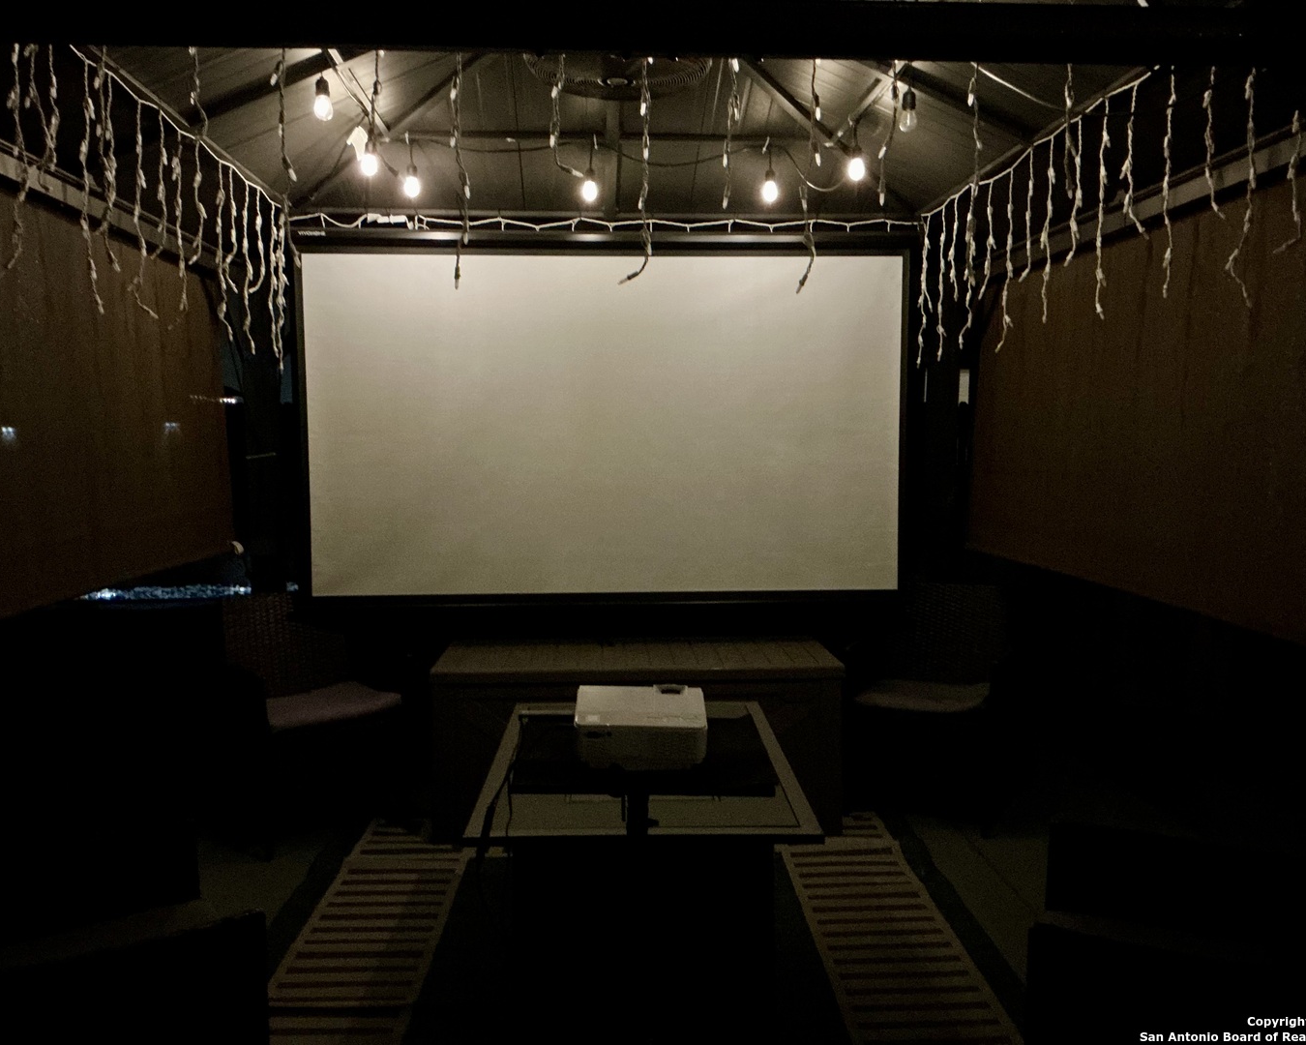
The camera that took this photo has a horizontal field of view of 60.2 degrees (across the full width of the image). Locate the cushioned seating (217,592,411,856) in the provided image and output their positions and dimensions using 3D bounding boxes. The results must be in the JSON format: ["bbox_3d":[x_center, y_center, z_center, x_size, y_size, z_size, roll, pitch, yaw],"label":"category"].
[{"bbox_3d":[-1.254,0.676,4.028,0.600,0.800,0.580,-4,6,-41],"label":"cushioned seating"}]

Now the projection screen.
[{"bbox_3d":[-0.168,-0.358,4.200,2.220,1.260,0.040,0,5,-2],"label":"projection screen"}]

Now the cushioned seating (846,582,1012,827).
[{"bbox_3d":[1.038,0.659,4.183,0.600,0.800,0.580,2,5,28],"label":"cushioned seating"}]

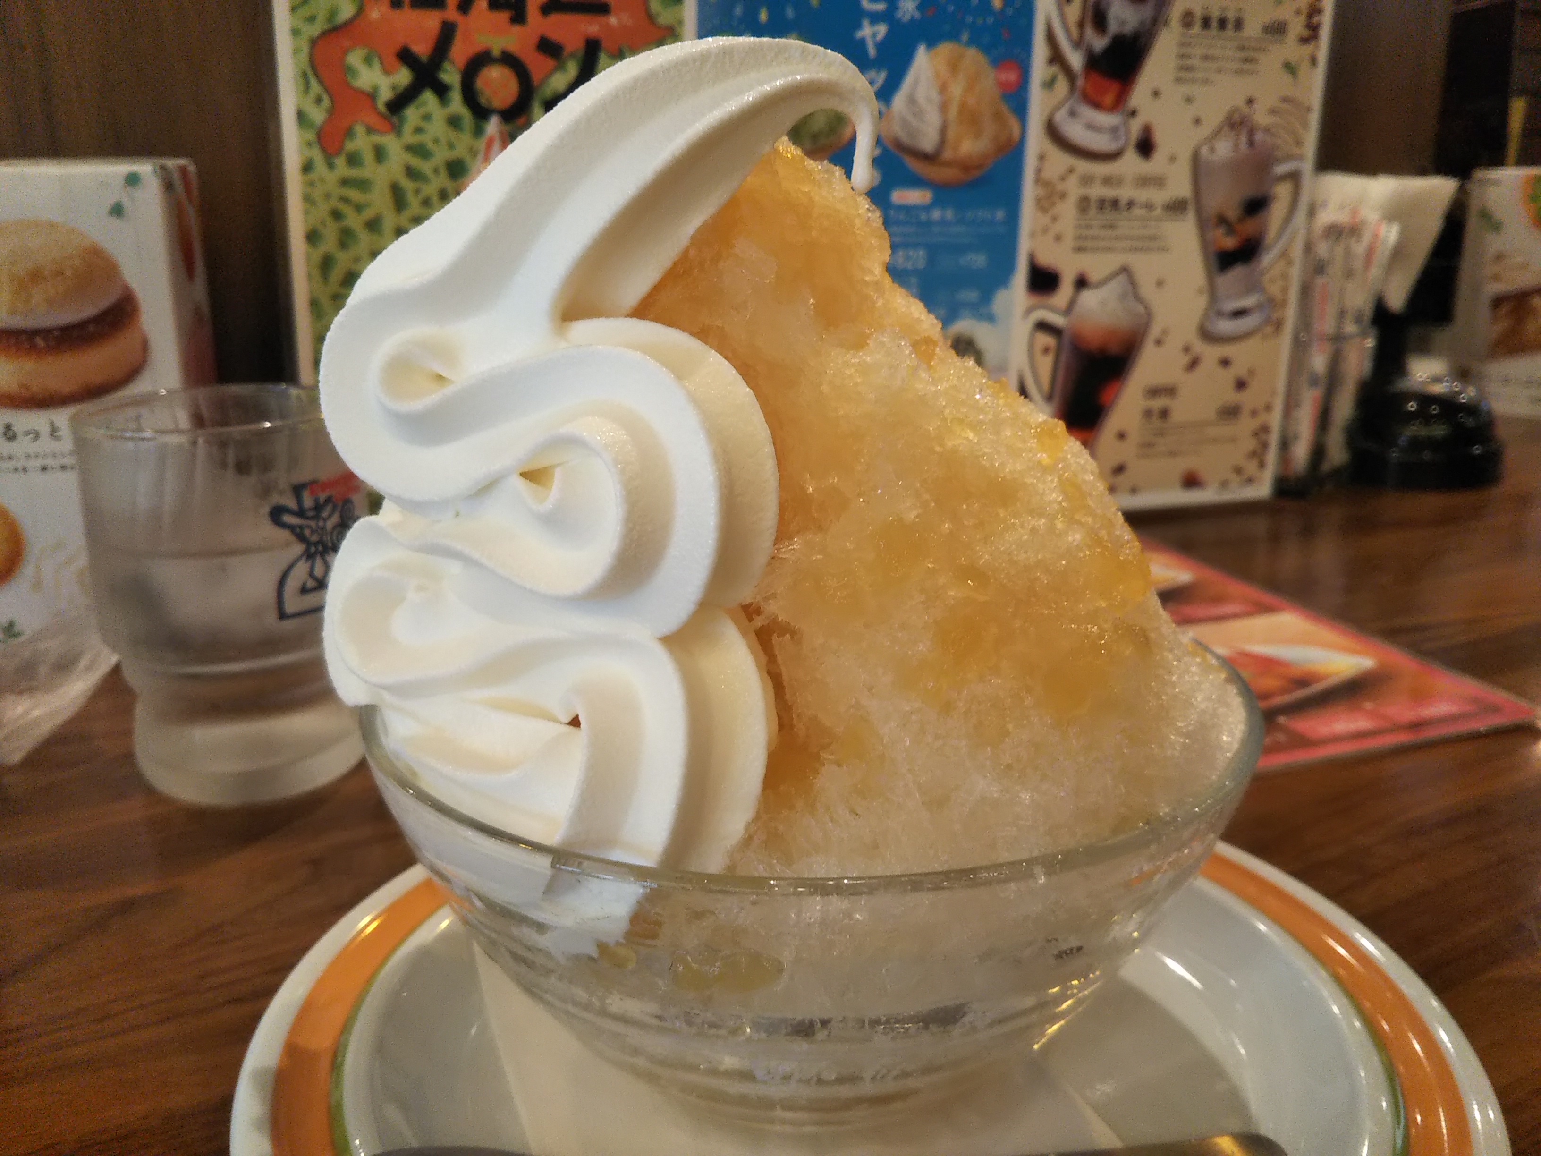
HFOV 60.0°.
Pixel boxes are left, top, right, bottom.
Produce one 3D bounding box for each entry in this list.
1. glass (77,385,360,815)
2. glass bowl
[{"bbox_3d":[-0.139,0.002,0.354,0.073,0.095,0.073,0,16,0],"label":"glass"},{"bbox_3d":[0.006,0.045,0.233,0.144,0.063,0.144,0,16,0],"label":"glass bowl"}]

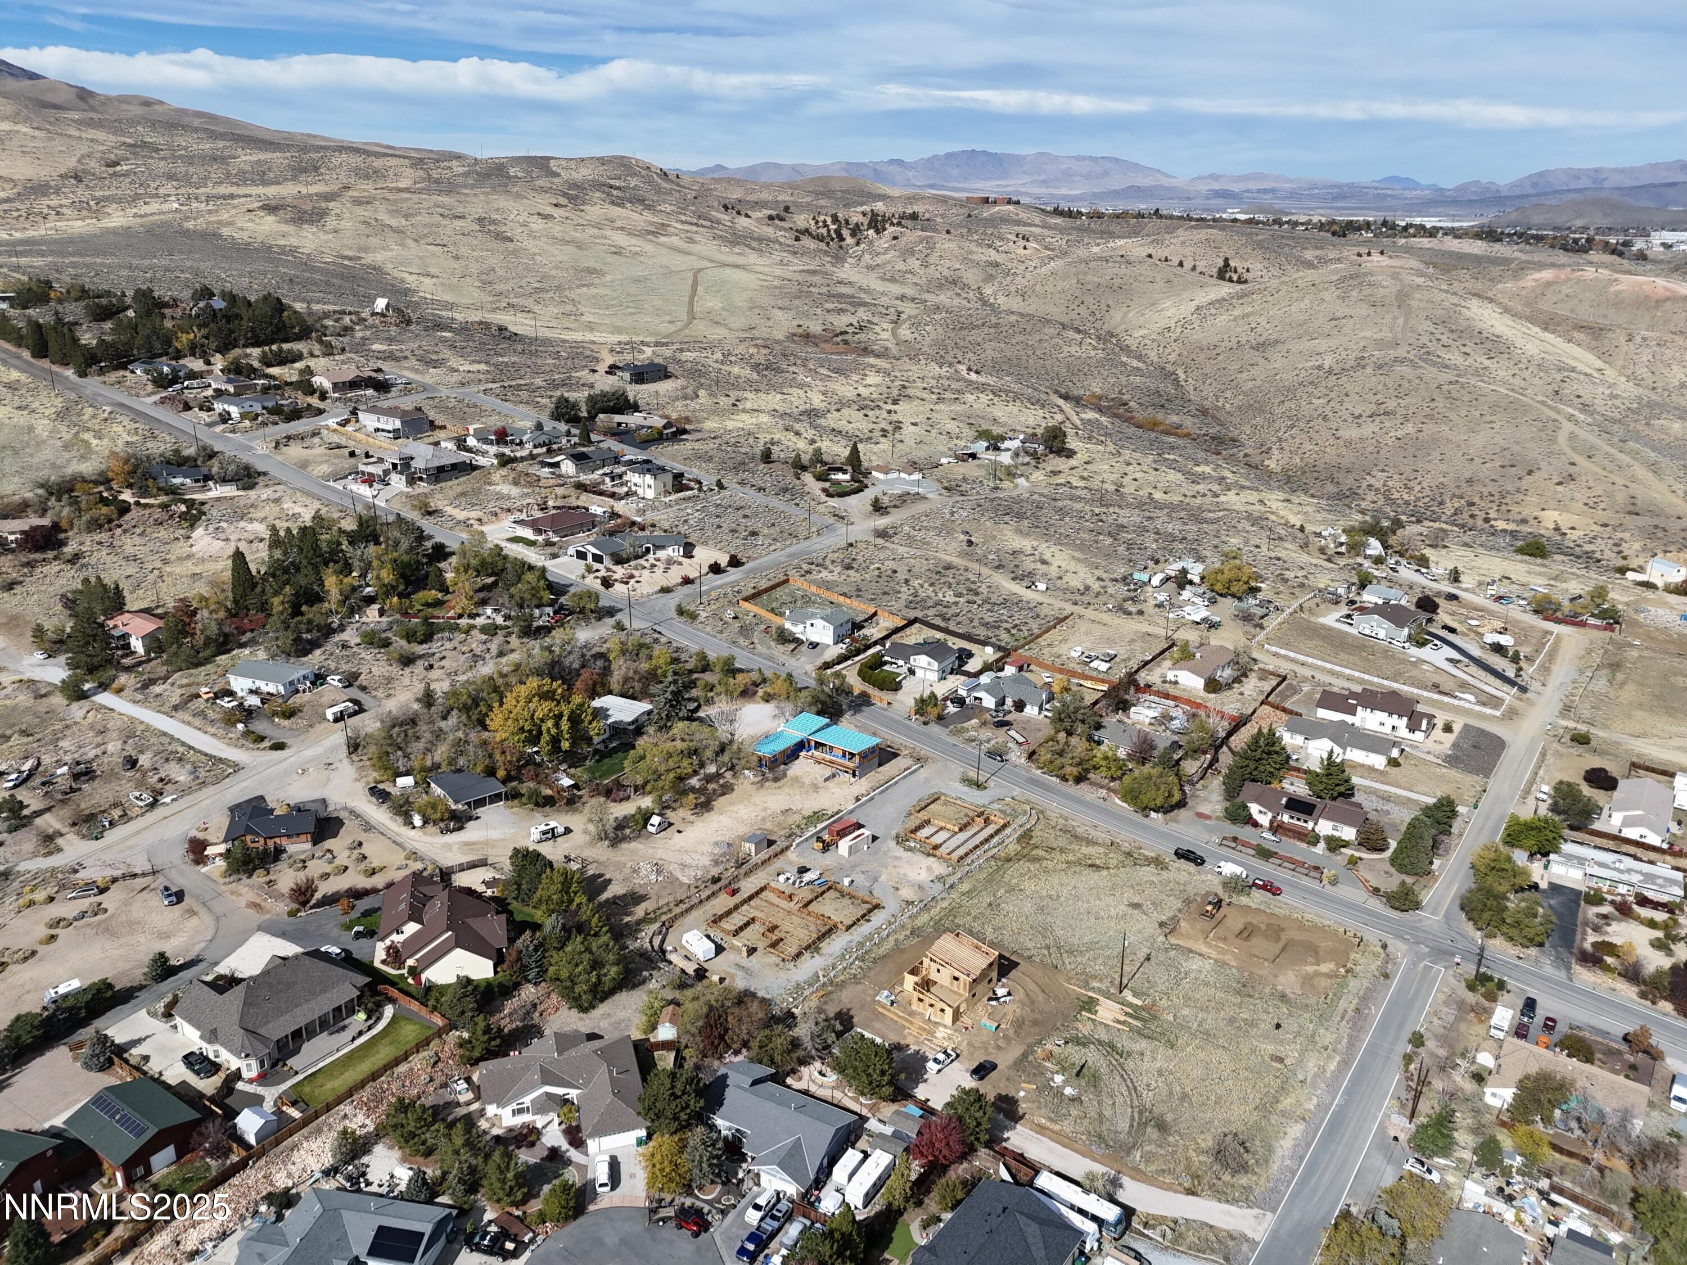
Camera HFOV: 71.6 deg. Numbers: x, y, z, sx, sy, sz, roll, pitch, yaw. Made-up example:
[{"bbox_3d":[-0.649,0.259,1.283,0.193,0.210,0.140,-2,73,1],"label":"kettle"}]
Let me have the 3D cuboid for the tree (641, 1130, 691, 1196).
[{"bbox_3d":[-21.750,64.760,142.640,6.000,8.200,6.000,0,21,0],"label":"tree"}]

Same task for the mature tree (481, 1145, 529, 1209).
[{"bbox_3d":[-45.253,72.721,156.271,6.500,9.200,6.500,0,21,0],"label":"mature tree"}]

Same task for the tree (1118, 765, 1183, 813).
[{"bbox_3d":[63.140,32.180,241.000,11.900,6.800,11.300,0,21,0],"label":"tree"}]

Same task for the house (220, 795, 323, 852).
[{"bbox_3d":[-105.020,34.880,215.000,15.300,5.000,12.700,-4,22,-11],"label":"house"}]

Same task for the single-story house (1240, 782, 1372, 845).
[{"bbox_3d":[97.130,36.940,246.960,25.100,4.680,13.720,14,25,32],"label":"single-story house"}]

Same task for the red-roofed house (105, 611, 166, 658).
[{"bbox_3d":[-170.994,-0.444,285.174,18.090,6.630,8.130,14,25,33],"label":"red-roofed house"}]

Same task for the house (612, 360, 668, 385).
[{"bbox_3d":[-86.480,-110.700,500.000,15.000,8.000,16.000,17,26,35],"label":"house"}]

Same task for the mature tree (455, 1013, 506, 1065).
[{"bbox_3d":[-55.082,61.792,177.764,7.000,7.400,7.000,0,21,0],"label":"mature tree"}]

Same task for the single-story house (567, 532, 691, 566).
[{"bbox_3d":[-62.537,-24.647,337.062,33.330,5.100,17.740,1,21,4],"label":"single-story house"}]

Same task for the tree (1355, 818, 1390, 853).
[{"bbox_3d":[103.373,39.532,228.620,6.320,6.860,6.320,9,22,25],"label":"tree"}]

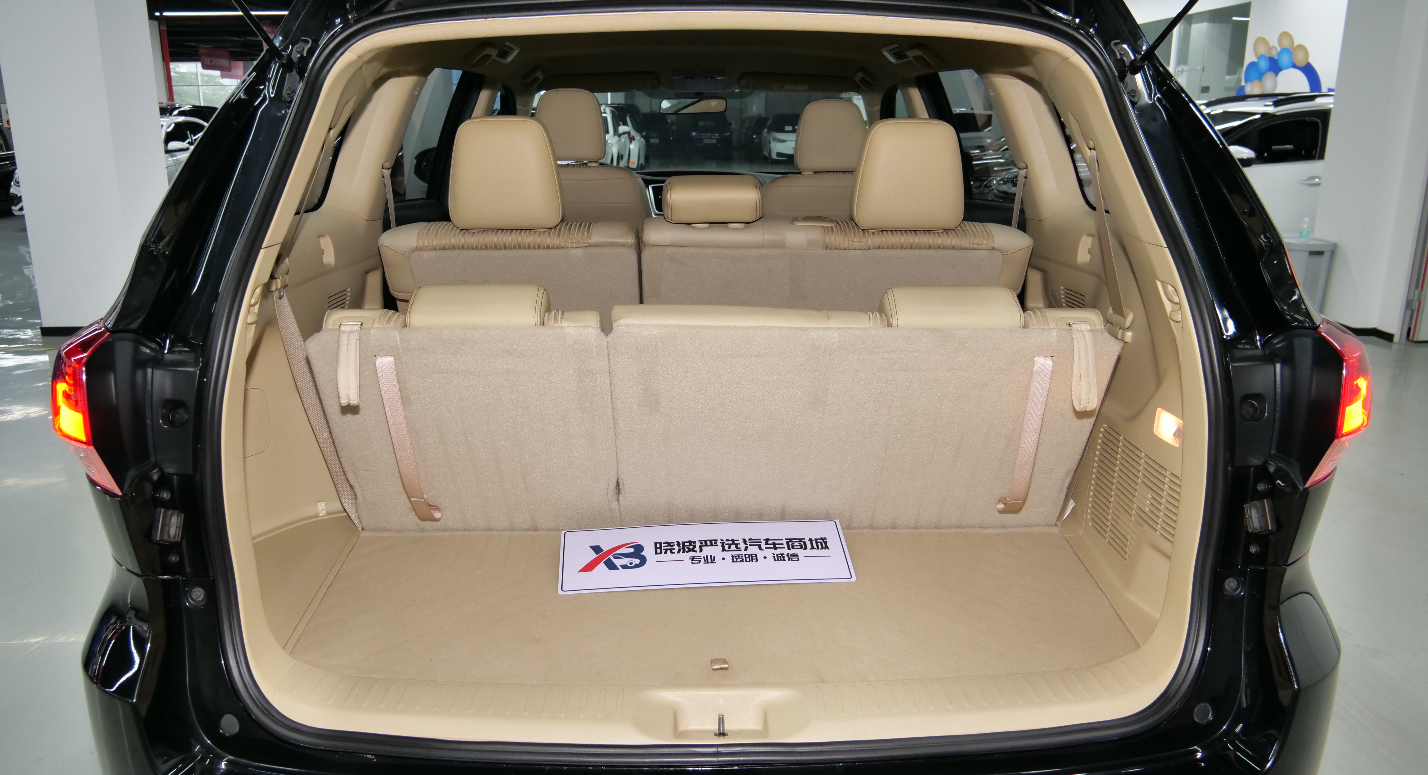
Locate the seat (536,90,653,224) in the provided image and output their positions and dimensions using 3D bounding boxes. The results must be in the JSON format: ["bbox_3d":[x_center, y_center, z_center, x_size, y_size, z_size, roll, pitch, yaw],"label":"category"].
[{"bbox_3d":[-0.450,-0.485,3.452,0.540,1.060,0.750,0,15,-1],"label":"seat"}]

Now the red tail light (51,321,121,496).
[{"bbox_3d":[-0.780,0.019,1.320,0.140,0.240,0.220,0,15,2],"label":"red tail light"}]

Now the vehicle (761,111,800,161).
[{"bbox_3d":[2.810,-8.790,35.122,1.870,1.660,4.650,0,15,0],"label":"vehicle"}]

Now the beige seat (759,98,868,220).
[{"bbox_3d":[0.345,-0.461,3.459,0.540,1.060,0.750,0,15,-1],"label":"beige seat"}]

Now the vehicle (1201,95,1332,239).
[{"bbox_3d":[5.850,-2.264,10.730,4.650,1.680,1.850,-3,15,-11],"label":"vehicle"}]

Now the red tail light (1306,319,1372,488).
[{"bbox_3d":[0.790,0.011,1.349,0.140,0.240,0.220,-1,15,-3],"label":"red tail light"}]

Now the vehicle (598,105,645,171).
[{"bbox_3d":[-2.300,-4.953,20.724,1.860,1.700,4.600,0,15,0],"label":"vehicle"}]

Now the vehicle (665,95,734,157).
[{"bbox_3d":[-0.250,-10.168,40.032,1.900,1.800,4.800,0,15,0],"label":"vehicle"}]

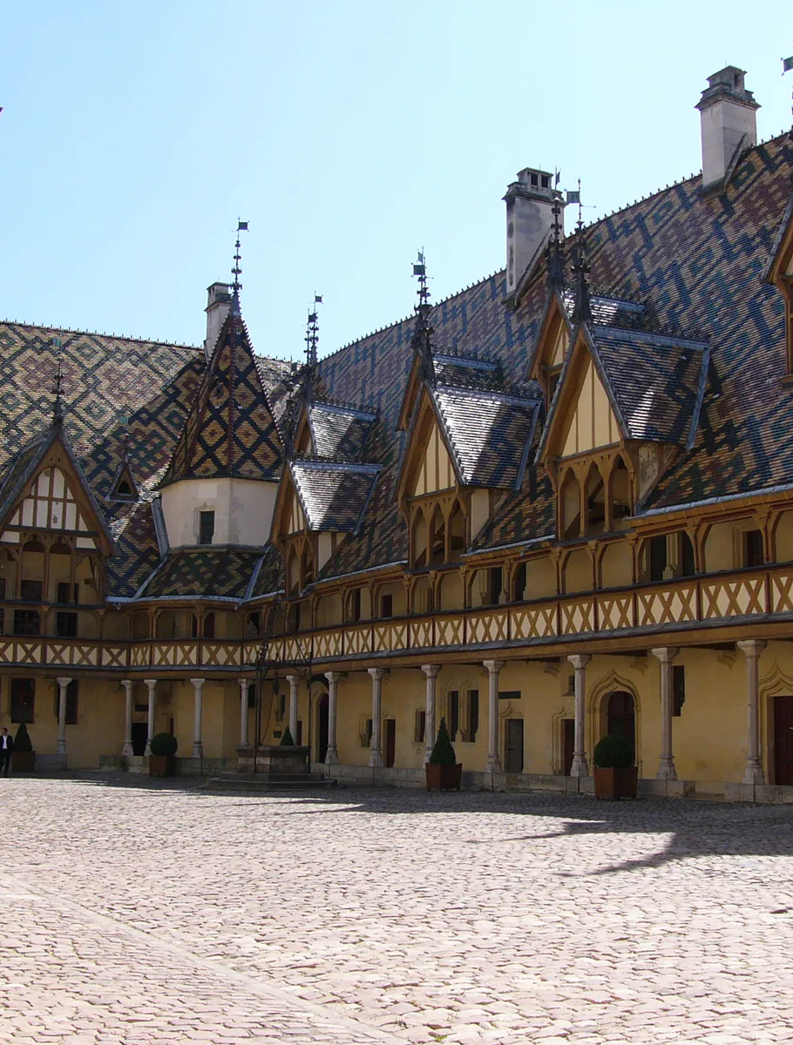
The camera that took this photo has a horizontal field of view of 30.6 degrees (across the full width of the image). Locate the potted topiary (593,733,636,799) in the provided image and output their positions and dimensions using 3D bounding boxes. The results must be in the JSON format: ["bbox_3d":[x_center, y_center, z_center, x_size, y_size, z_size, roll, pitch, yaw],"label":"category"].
[{"bbox_3d":[5.262,5.871,34.800,0.870,1.520,0.870,6,-10,-28],"label":"potted topiary"}]

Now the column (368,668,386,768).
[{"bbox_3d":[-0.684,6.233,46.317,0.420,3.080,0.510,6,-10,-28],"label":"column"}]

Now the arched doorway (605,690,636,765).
[{"bbox_3d":[6.019,5.808,38.993,0.300,2.550,1.280,6,-10,-28],"label":"arched doorway"}]

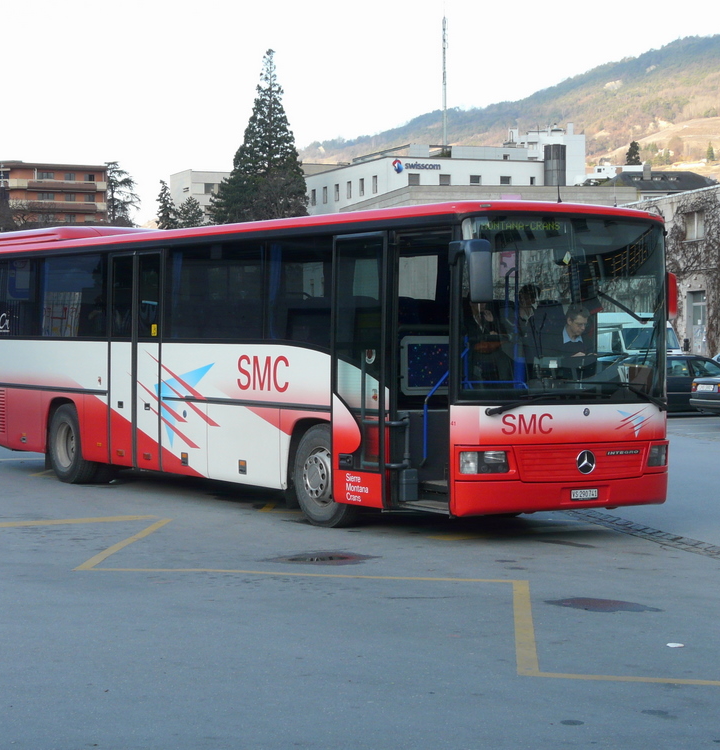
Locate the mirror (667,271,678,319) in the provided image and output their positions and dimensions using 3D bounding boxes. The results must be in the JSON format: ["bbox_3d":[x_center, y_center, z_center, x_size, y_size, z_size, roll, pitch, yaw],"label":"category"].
[{"bbox_3d":[3.006,-0.770,17.174,0.190,0.460,0.150,-1,2,-33],"label":"mirror"}]

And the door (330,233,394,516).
[{"bbox_3d":[0.000,-0.047,16.486,0.080,2.540,0.890,-1,2,-33],"label":"door"}]

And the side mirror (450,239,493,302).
[{"bbox_3d":[0.977,-0.915,15.434,0.260,0.540,0.300,-1,2,-33],"label":"side mirror"}]

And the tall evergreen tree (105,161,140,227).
[{"bbox_3d":[-23.065,-11.948,170.208,4.600,17.494,4.600,0,1,0],"label":"tall evergreen tree"}]

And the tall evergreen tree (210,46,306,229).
[{"bbox_3d":[-8.639,-14.713,150.311,8.200,26.166,8.200,0,1,0],"label":"tall evergreen tree"}]

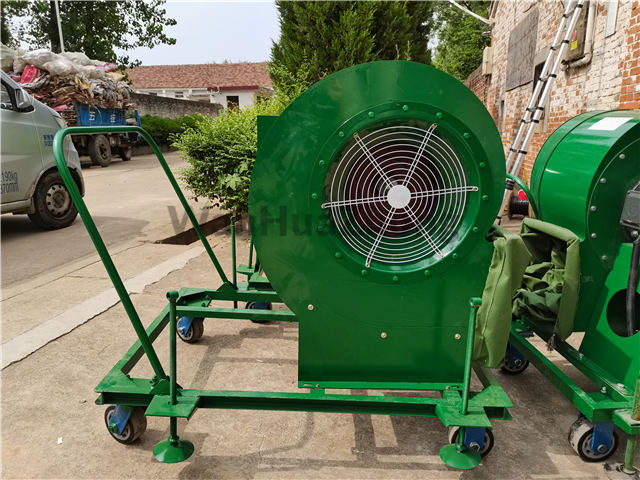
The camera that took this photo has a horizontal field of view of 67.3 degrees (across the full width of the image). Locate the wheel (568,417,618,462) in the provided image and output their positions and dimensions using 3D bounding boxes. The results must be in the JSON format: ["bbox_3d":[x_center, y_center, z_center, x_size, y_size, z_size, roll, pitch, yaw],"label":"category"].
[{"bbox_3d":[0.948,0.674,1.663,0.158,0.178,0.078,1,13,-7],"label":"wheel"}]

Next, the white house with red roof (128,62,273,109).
[{"bbox_3d":[-7.083,-8.737,30.000,12.500,4.500,6.800,8,15,23],"label":"white house with red roof"}]

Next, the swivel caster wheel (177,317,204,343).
[{"bbox_3d":[-0.652,0.426,2.422,0.158,0.178,0.078,13,17,38],"label":"swivel caster wheel"}]

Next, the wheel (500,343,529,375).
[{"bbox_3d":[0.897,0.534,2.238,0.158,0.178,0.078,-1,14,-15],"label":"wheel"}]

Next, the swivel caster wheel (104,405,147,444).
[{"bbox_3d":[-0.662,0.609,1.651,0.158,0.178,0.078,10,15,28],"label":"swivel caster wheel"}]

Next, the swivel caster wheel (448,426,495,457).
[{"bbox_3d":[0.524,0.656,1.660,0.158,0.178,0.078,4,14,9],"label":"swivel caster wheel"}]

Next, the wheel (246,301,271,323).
[{"bbox_3d":[-0.338,0.372,2.700,0.158,0.178,0.078,5,14,13],"label":"wheel"}]

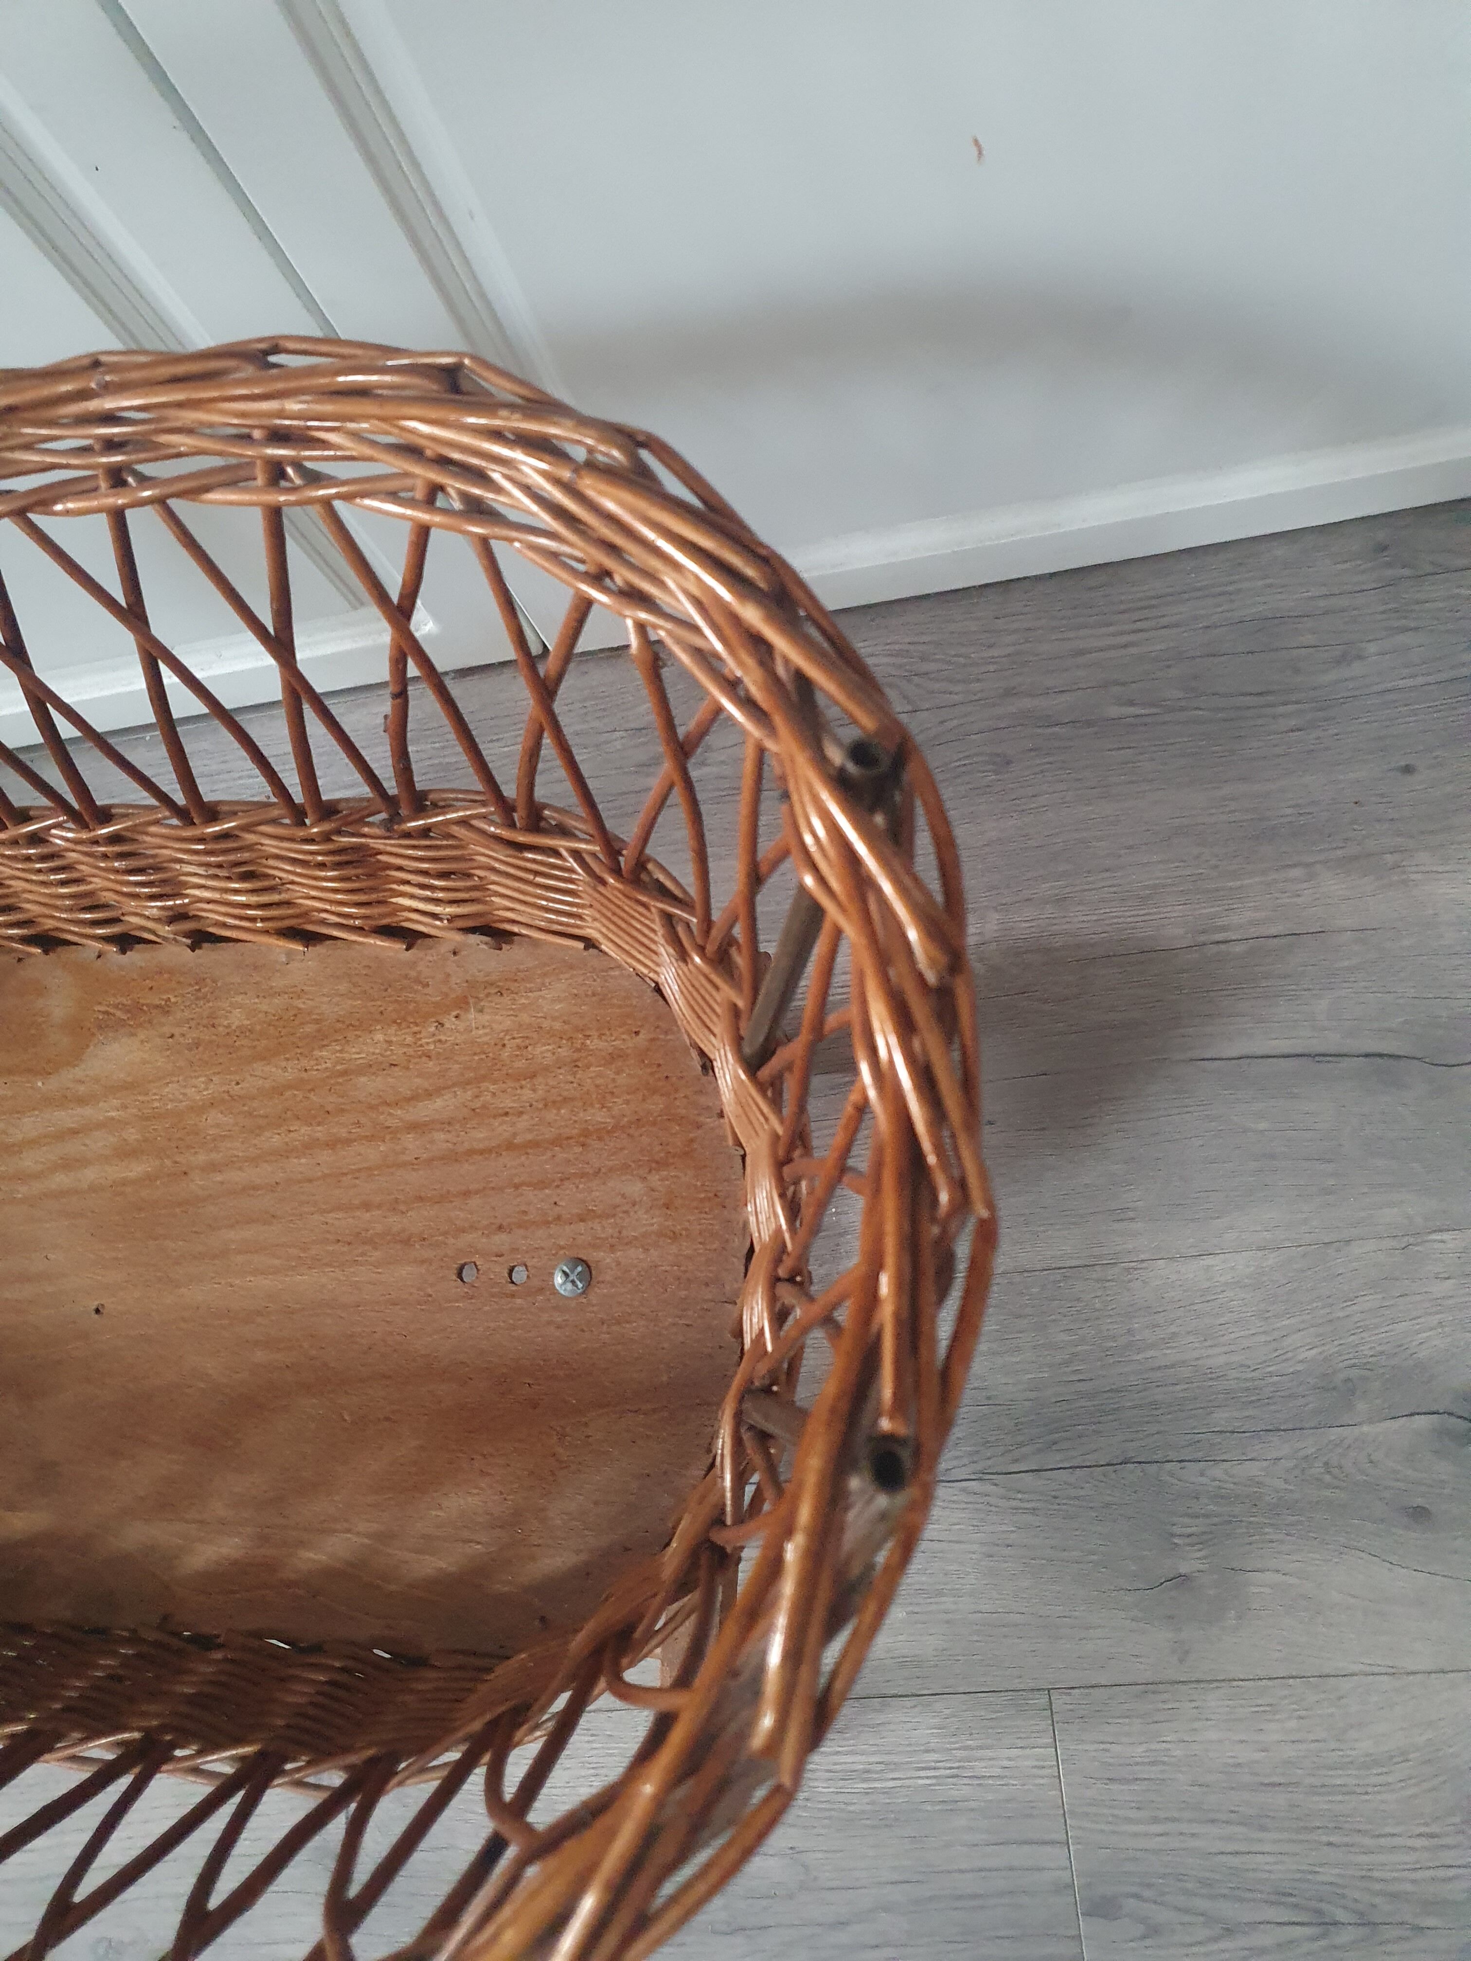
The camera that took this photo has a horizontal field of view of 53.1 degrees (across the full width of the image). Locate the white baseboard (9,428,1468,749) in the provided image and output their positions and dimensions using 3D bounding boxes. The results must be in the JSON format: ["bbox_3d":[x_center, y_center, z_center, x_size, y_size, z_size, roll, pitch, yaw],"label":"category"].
[{"bbox_3d":[-0.039,-0.229,0.881,0.920,0.050,0.019,-7,71,10],"label":"white baseboard"}]

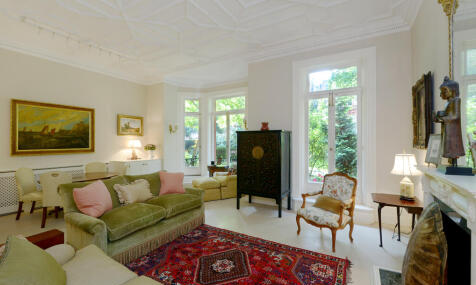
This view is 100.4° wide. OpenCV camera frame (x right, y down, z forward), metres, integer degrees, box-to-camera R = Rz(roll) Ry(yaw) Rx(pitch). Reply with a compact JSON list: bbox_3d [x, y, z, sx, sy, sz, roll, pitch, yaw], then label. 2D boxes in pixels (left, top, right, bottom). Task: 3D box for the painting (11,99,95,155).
[{"bbox_3d":[-4.386,-0.317,4.853,0.059,1.199,1.547,0,0,32],"label":"painting"}]

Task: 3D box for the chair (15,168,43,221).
[{"bbox_3d":[-4.018,0.995,4.018,0.570,0.969,0.474,0,0,-14],"label":"chair"}]

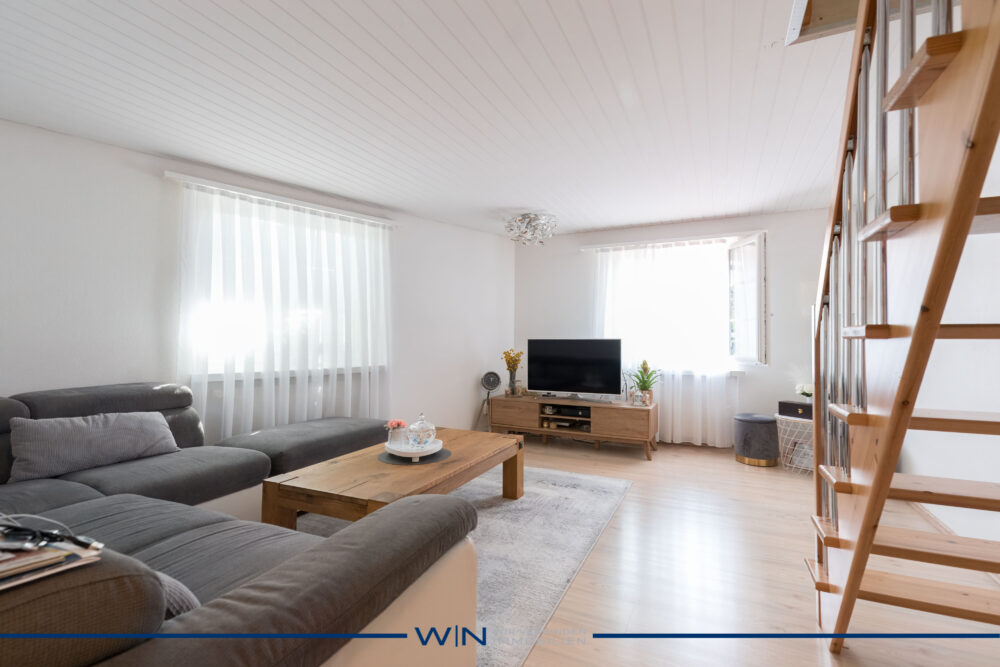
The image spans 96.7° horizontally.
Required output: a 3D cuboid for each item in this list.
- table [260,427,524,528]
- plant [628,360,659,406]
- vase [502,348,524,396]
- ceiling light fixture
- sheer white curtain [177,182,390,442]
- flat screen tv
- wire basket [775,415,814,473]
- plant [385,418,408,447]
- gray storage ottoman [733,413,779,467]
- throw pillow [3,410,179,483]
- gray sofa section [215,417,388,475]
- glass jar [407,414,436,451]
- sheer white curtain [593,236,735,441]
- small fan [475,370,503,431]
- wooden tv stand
[{"bbox_3d":[-0.490,0.950,2.696,0.762,0.444,1.517,0,-1,25],"label":"table"},{"bbox_3d":[1.471,0.501,4.525,0.279,0.452,0.260,0,-1,27],"label":"plant"},{"bbox_3d":[0.153,0.444,5.036,0.240,0.547,0.240,0,0,0],"label":"vase"},{"bbox_3d":[0.322,-1.071,4.704,0.530,0.302,0.530,0,0,0],"label":"ceiling light fixture"},{"bbox_3d":[-1.717,0.022,3.814,1.704,2.249,0.125,1,-1,-43],"label":"sheer white curtain"},{"bbox_3d":[0.801,0.356,4.875,1.026,0.585,0.082,0,-1,19],"label":"flat screen tv"},{"bbox_3d":[2.750,0.980,3.990,0.471,0.463,0.471,0,-1,25],"label":"wire basket"},{"bbox_3d":[-0.625,0.596,2.692,0.140,0.163,0.130,0,0,-11],"label":"plant"},{"bbox_3d":[2.340,0.965,4.063,0.347,0.406,0.347,0,0,26],"label":"gray storage ottoman"},{"bbox_3d":[-2.270,0.614,2.509,0.144,0.332,0.702,-25,-12,26],"label":"throw pillow"},{"bbox_3d":[-1.375,0.948,3.324,0.740,0.430,1.120,0,0,30],"label":"gray sofa section"},{"bbox_3d":[-0.472,0.572,2.670,0.165,0.211,0.165,0,0,-11],"label":"glass jar"},{"bbox_3d":[1.804,0.100,4.945,1.497,2.190,0.125,0,-1,22],"label":"sheer white curtain"},{"bbox_3d":[-0.126,0.790,4.874,0.360,0.766,0.330,0,0,-6],"label":"small fan"},{"bbox_3d":[0.757,0.972,4.787,1.713,0.487,0.423,0,-1,27],"label":"wooden tv stand"}]

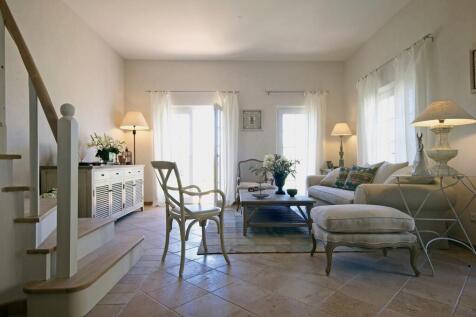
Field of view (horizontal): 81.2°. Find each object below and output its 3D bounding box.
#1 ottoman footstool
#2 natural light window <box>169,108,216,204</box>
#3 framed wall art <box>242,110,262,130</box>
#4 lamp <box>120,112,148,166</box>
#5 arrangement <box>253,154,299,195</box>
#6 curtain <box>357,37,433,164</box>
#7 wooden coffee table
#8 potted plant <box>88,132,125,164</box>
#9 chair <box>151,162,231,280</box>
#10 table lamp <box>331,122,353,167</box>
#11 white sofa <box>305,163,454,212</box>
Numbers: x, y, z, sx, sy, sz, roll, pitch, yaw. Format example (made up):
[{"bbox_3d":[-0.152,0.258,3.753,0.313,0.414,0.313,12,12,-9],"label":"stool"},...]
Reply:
[{"bbox_3d":[1.100,0.695,2.510,0.820,0.530,0.580,0,0,0],"label":"ottoman footstool"},{"bbox_3d":[-0.935,-0.074,5.830,0.980,2.100,0.100,0,0,0],"label":"natural light window"},{"bbox_3d":[0.300,-0.796,5.770,0.385,0.400,0.030,0,0,0],"label":"framed wall art"},{"bbox_3d":[-1.990,0.042,5.350,0.550,1.880,0.550,0,0,0],"label":"lamp"},{"bbox_3d":[0.620,0.238,4.200,0.600,0.600,0.520,0,0,0],"label":"arrangement"},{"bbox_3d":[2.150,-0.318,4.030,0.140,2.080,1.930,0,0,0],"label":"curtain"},{"bbox_3d":[0.503,0.753,4.120,0.960,0.440,1.340,0,0,0],"label":"wooden coffee table"},{"bbox_3d":[-2.080,-0.140,4.400,0.550,0.520,0.500,0,0,0],"label":"potted plant"},{"bbox_3d":[-0.405,0.495,2.490,0.570,0.930,0.490,0,-1,-38],"label":"chair"},{"bbox_3d":[1.995,-0.228,5.360,0.425,0.900,0.425,0,0,0],"label":"table lamp"},{"bbox_3d":[1.760,0.532,4.000,0.970,0.880,2.200,0,0,-2],"label":"white sofa"}]

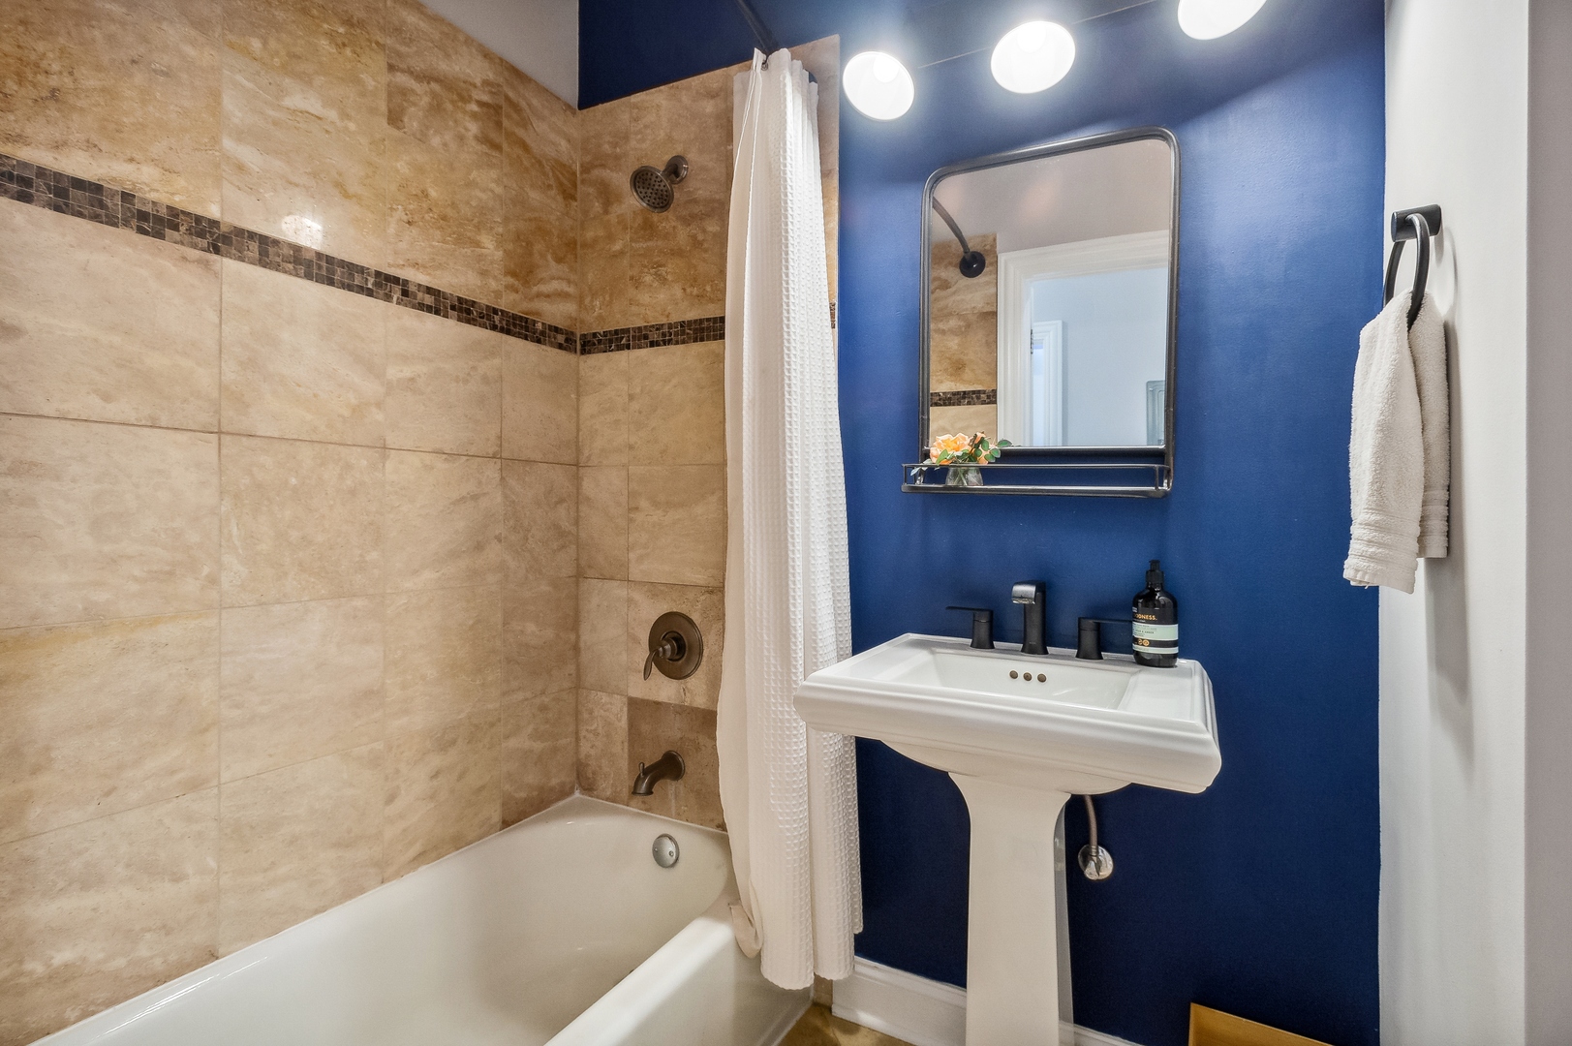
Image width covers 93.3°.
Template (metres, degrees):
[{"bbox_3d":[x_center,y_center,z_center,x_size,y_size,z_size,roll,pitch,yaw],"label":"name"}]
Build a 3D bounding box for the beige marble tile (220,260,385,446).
[{"bbox_3d":[-0.924,-0.312,1.438,0.011,0.305,0.302,1,0,28],"label":"beige marble tile"}]

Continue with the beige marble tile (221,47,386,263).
[{"bbox_3d":[-0.920,-0.682,1.437,0.011,0.305,0.302,1,0,28],"label":"beige marble tile"}]

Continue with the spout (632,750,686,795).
[{"bbox_3d":[-0.322,0.625,1.848,0.074,0.084,0.152,1,1,28],"label":"spout"}]

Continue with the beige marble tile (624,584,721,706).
[{"bbox_3d":[-0.285,0.305,1.914,0.299,0.303,0.014,1,0,28],"label":"beige marble tile"}]

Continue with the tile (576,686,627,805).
[{"bbox_3d":[-0.506,0.612,2.036,0.177,0.303,0.010,1,1,28],"label":"tile"}]

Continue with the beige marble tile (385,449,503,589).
[{"bbox_3d":[-0.776,-0.003,1.695,0.014,0.302,0.302,1,0,28],"label":"beige marble tile"}]

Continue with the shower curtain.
[{"bbox_3d":[0.013,-0.016,1.626,0.240,2.000,0.210,1,1,28],"label":"shower curtain"}]

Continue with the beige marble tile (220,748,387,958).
[{"bbox_3d":[-0.922,0.606,1.427,0.014,0.298,0.300,1,0,28],"label":"beige marble tile"}]

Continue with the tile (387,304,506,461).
[{"bbox_3d":[-0.776,-0.310,1.696,0.010,0.304,0.302,1,1,28],"label":"tile"}]

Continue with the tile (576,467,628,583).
[{"bbox_3d":[-0.499,-0.002,2.035,0.175,0.306,0.011,1,0,27],"label":"tile"}]

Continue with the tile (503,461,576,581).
[{"bbox_3d":[-0.647,-0.004,1.952,0.010,0.305,0.264,1,1,28],"label":"tile"}]

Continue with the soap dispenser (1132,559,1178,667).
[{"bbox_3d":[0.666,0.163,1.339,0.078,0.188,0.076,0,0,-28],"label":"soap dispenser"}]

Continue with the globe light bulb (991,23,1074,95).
[{"bbox_3d":[0.453,-0.880,1.358,0.134,0.105,0.130,1,1,28],"label":"globe light bulb"}]

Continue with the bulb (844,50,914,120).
[{"bbox_3d":[0.179,-0.847,1.435,0.130,0.120,0.130,1,0,0],"label":"bulb"}]

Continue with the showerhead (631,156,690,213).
[{"bbox_3d":[-0.312,-0.859,1.842,0.118,0.172,0.145,1,1,28],"label":"showerhead"}]

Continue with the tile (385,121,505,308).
[{"bbox_3d":[-0.776,-0.682,1.706,0.011,0.305,0.303,1,0,28],"label":"tile"}]

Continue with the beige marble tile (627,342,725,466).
[{"bbox_3d":[-0.283,-0.308,1.923,0.301,0.305,0.011,1,0,27],"label":"beige marble tile"}]

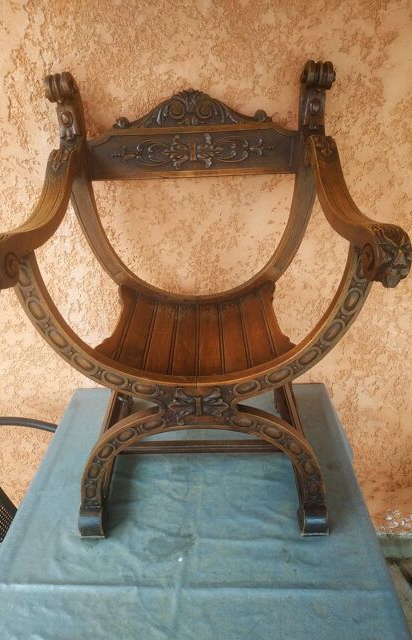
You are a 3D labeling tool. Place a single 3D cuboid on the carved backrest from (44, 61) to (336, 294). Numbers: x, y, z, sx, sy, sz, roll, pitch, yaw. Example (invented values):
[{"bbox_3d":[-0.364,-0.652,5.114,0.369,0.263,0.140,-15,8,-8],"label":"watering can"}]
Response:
[{"bbox_3d":[-0.027,-0.294,1.027,0.600,0.510,0.090,-1,29,1],"label":"carved backrest"}]

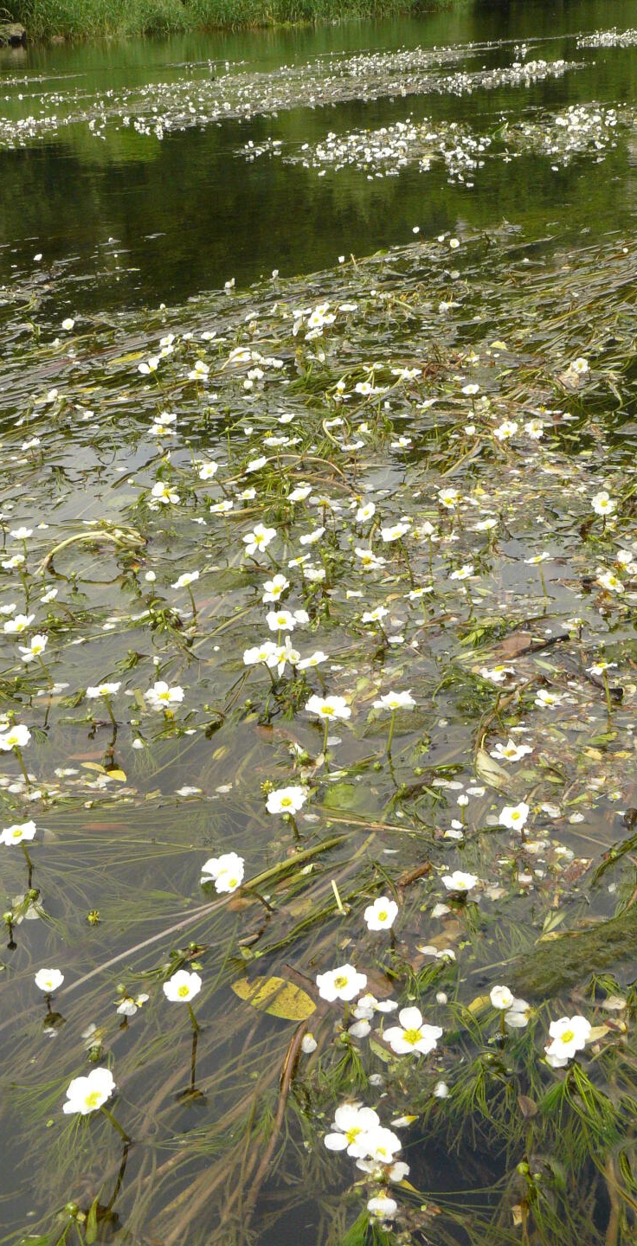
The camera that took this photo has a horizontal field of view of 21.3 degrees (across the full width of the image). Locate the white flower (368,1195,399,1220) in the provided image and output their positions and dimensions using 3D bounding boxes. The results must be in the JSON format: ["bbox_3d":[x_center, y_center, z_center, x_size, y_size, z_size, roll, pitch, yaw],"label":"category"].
[{"bbox_3d":[0.029,0.259,0.749,0.012,0.006,0.012,-2,22,1],"label":"white flower"}]

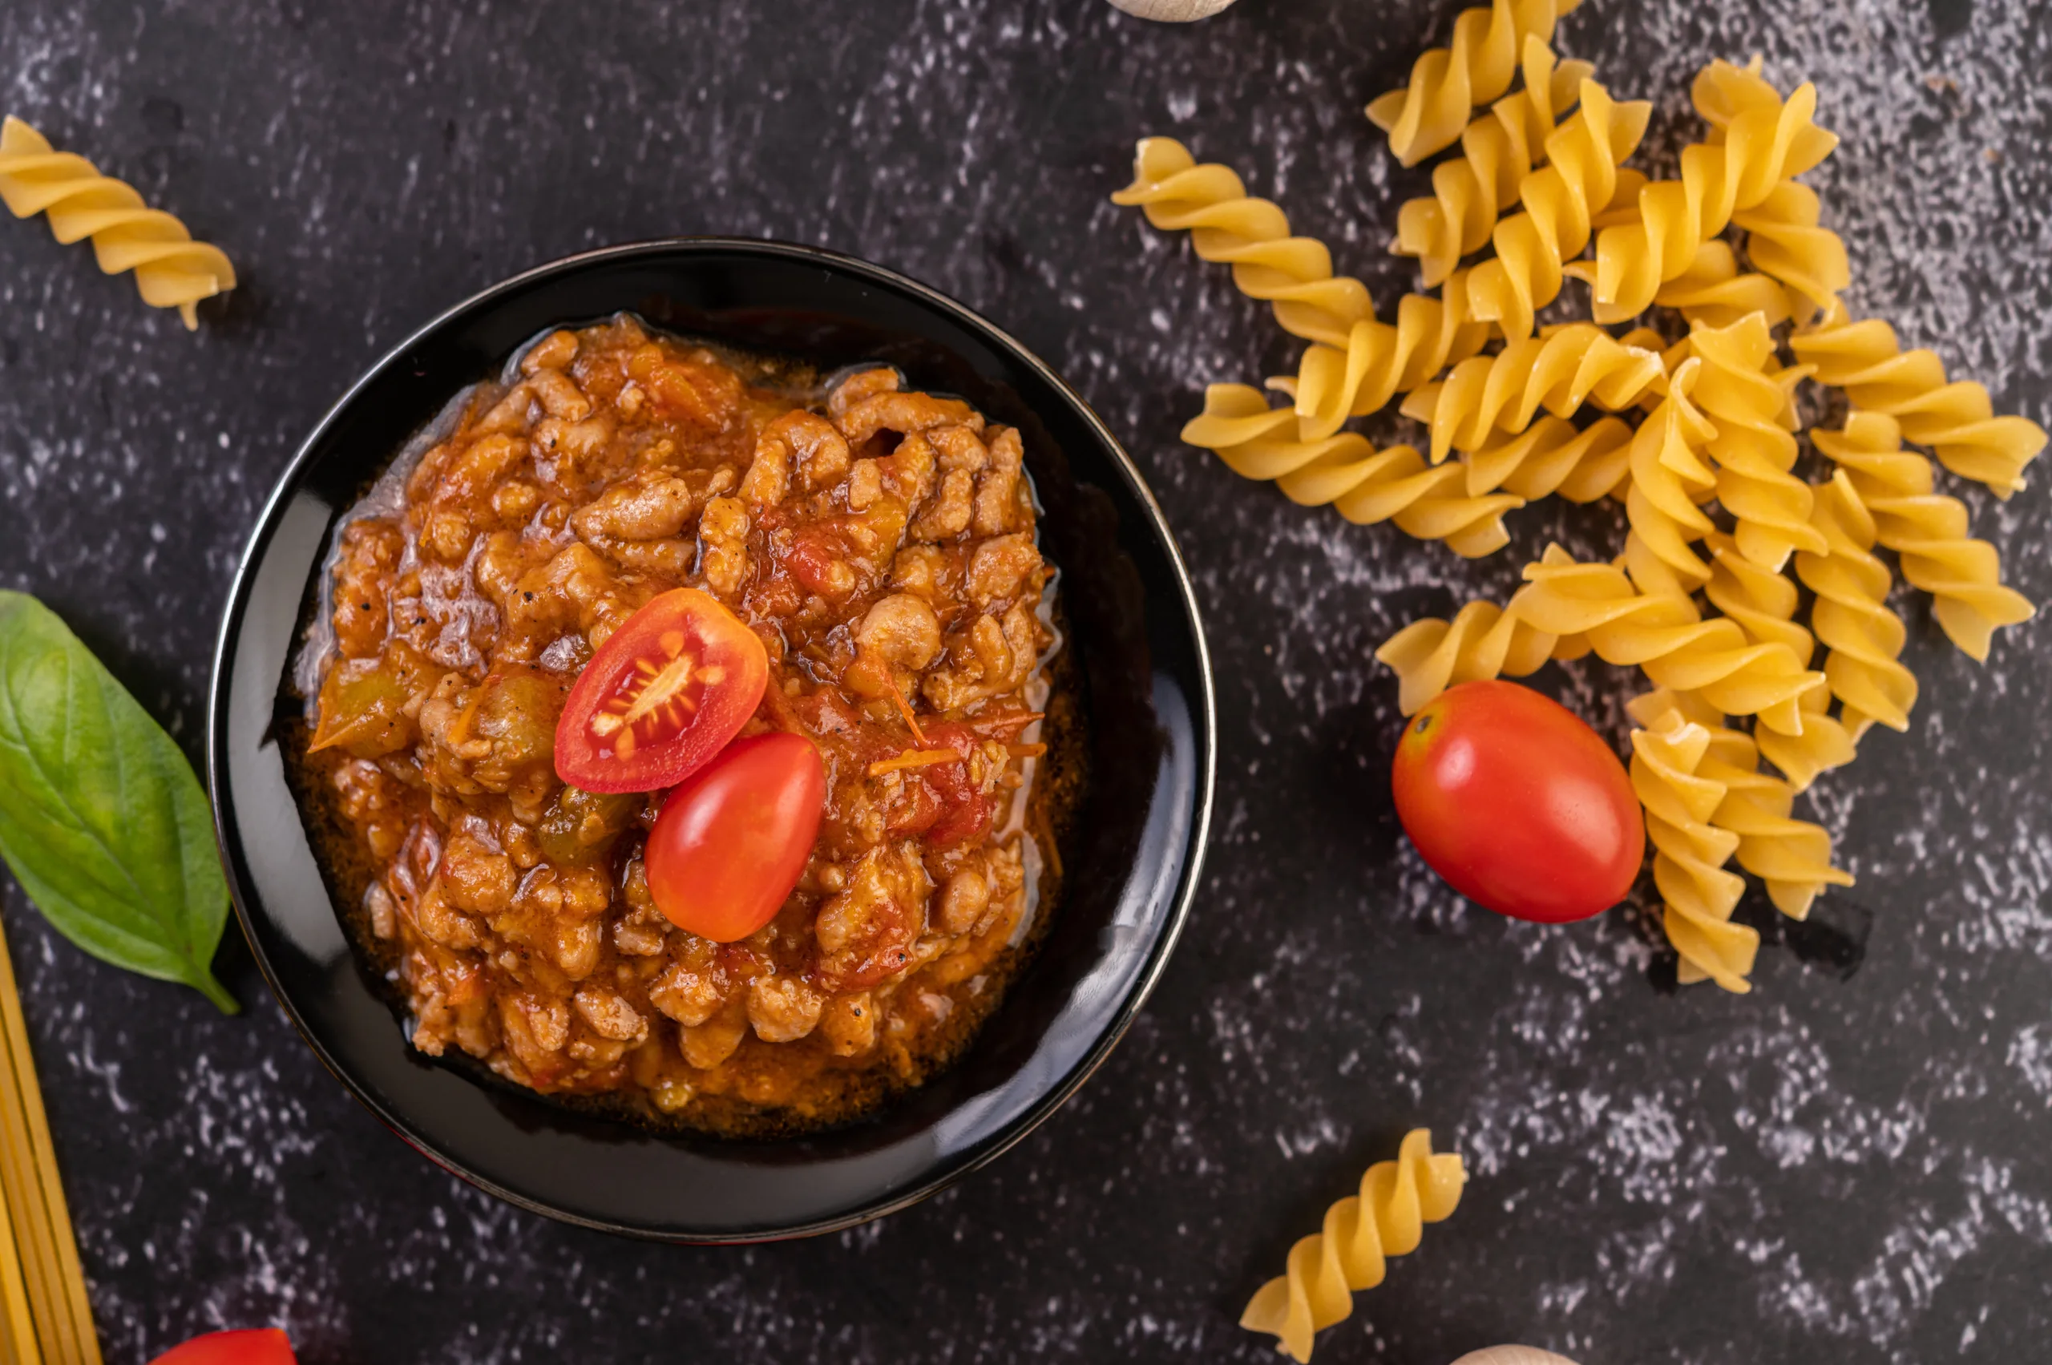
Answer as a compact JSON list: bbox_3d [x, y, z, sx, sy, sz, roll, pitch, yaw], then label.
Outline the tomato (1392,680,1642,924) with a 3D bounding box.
[{"bbox_3d":[0.060,0.015,0.417,0.035,0.026,0.026,41,90,-7],"label":"tomato"}]

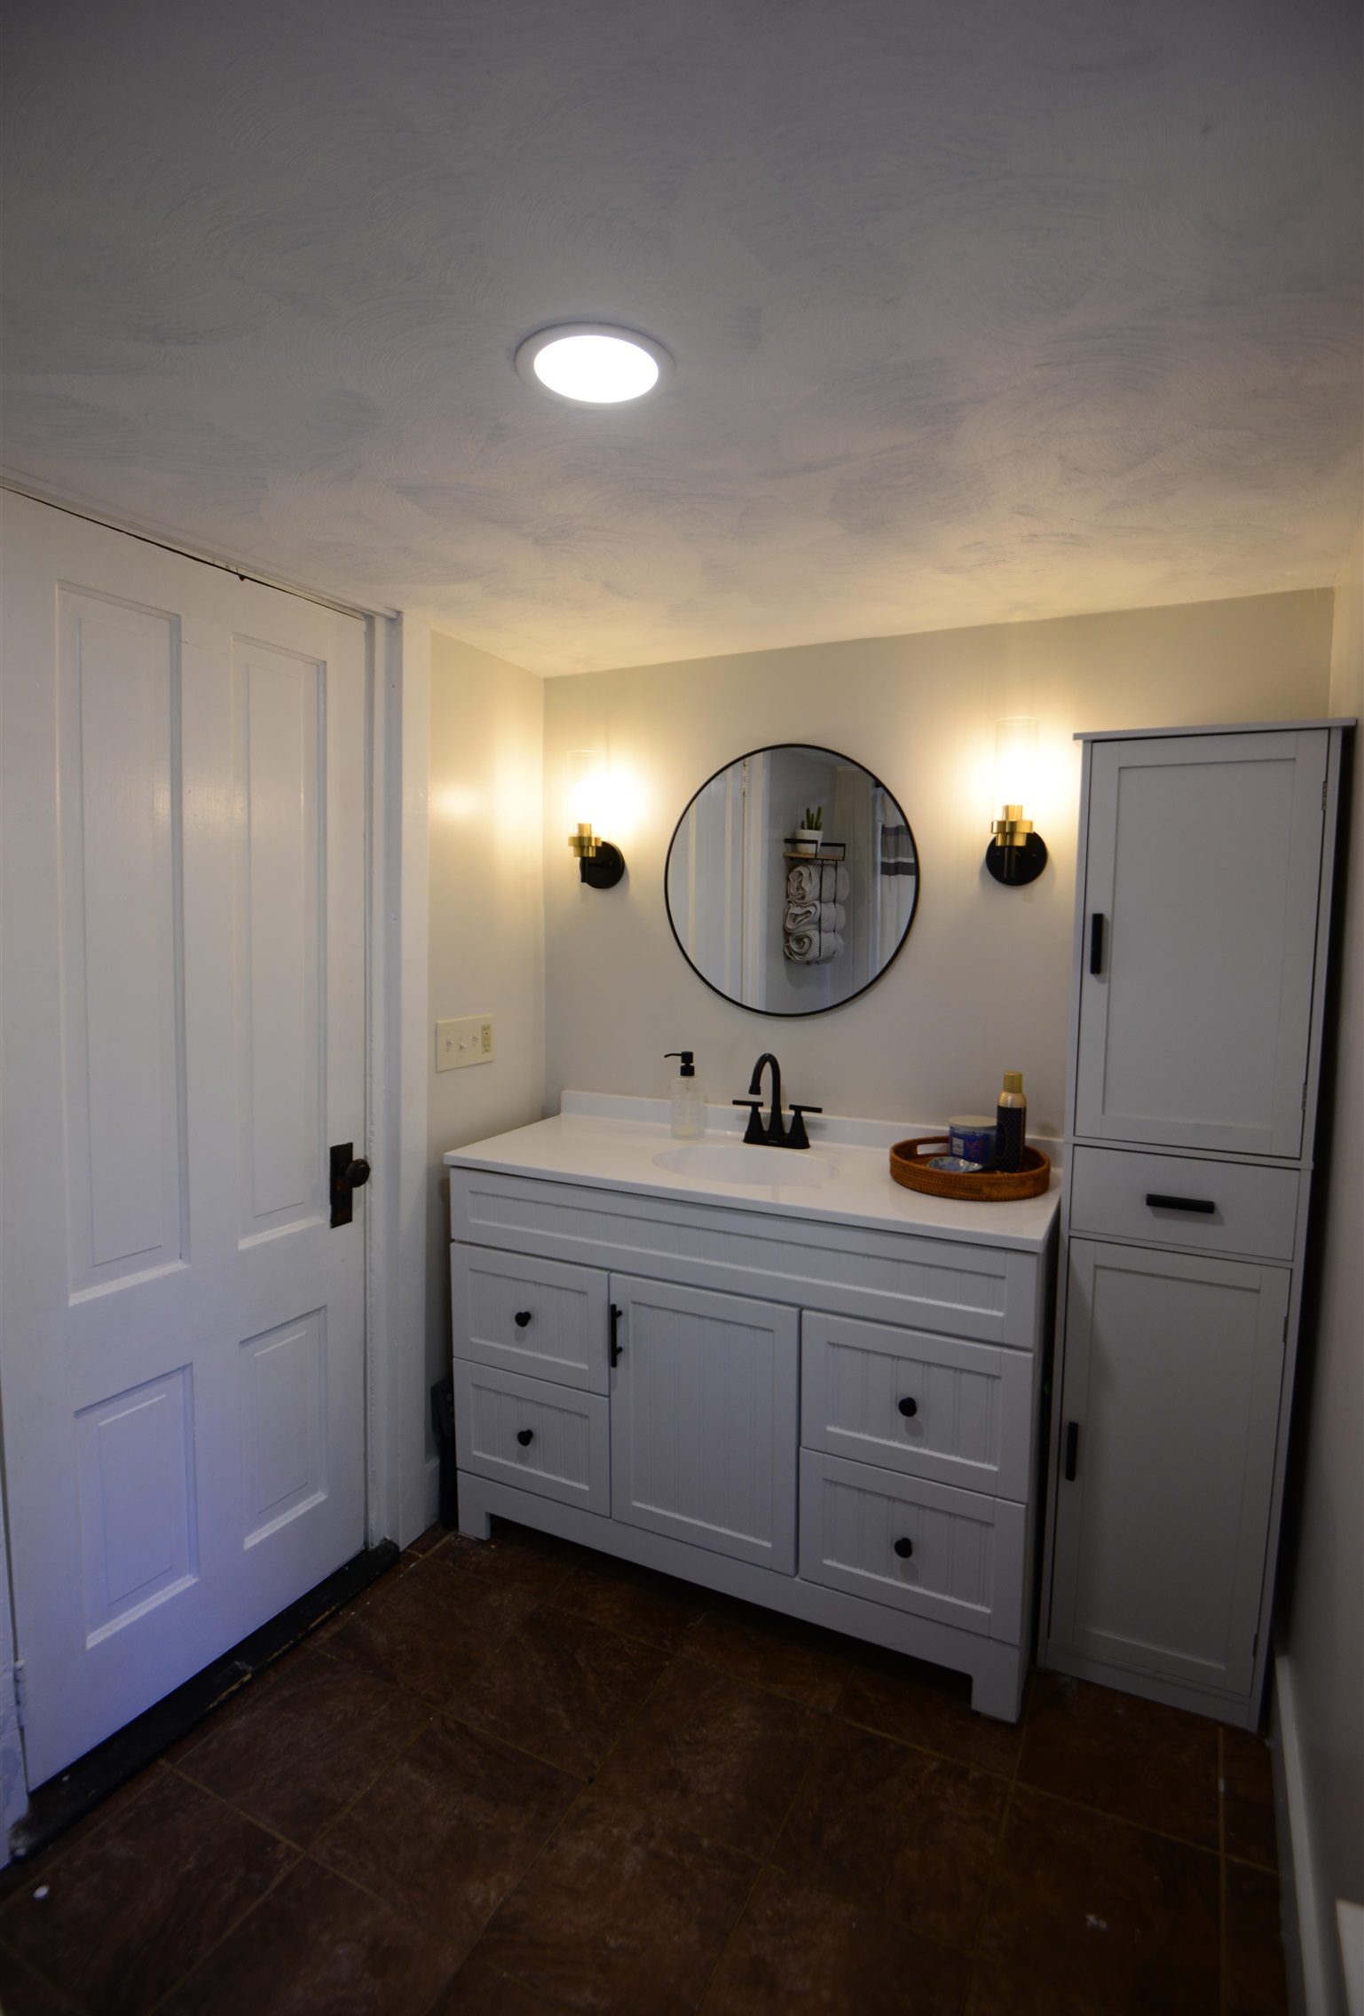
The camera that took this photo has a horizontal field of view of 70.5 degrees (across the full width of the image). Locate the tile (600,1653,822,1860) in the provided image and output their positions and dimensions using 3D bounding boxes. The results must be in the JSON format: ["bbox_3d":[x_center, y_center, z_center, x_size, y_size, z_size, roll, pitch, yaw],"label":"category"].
[{"bbox_3d":[0.060,1.242,1.617,0.296,0.010,0.296,3,5,26],"label":"tile"}]

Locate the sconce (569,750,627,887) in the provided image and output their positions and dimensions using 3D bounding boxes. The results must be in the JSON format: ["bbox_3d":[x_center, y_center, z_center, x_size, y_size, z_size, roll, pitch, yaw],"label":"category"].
[{"bbox_3d":[-0.226,-0.468,2.407,0.124,0.330,0.155,3,5,24],"label":"sconce"}]

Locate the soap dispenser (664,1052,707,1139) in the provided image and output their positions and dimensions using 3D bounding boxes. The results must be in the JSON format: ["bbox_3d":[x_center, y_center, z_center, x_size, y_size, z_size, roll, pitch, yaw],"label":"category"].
[{"bbox_3d":[0.009,0.209,2.334,0.094,0.205,0.078,1,6,4],"label":"soap dispenser"}]

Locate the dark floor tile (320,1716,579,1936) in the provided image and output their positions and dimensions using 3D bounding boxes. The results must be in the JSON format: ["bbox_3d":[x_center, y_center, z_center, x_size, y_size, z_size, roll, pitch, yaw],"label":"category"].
[{"bbox_3d":[-0.354,1.280,1.522,0.305,0.012,0.303,3,6,26],"label":"dark floor tile"}]

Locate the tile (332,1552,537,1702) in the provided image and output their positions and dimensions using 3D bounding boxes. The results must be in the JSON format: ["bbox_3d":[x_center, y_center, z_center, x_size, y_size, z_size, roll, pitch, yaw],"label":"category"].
[{"bbox_3d":[-0.499,1.239,1.926,0.305,0.012,0.303,3,6,26],"label":"tile"}]

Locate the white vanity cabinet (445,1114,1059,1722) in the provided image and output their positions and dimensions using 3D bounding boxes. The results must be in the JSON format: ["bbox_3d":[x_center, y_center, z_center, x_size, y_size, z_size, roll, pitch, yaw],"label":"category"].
[{"bbox_3d":[0.141,0.768,2.118,1.223,0.863,0.530,3,5,24],"label":"white vanity cabinet"}]

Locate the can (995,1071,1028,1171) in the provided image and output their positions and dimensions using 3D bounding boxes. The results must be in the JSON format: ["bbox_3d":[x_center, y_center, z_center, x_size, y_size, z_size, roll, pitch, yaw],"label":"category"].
[{"bbox_3d":[0.688,0.235,2.015,0.057,0.205,0.057,3,6,25],"label":"can"}]

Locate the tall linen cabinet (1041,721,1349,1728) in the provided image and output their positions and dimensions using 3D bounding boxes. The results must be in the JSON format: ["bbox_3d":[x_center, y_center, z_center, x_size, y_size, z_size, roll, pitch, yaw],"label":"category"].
[{"bbox_3d":[0.920,0.388,1.820,0.400,1.734,0.320,3,6,23],"label":"tall linen cabinet"}]

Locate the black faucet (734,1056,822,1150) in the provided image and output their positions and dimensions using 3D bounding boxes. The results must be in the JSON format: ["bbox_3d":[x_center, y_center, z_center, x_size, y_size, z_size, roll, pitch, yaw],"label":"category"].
[{"bbox_3d":[0.195,0.219,2.184,0.218,0.207,0.182,3,5,24],"label":"black faucet"}]

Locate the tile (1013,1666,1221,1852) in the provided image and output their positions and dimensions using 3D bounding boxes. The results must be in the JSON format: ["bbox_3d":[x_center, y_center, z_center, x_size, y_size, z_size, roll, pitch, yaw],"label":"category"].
[{"bbox_3d":[0.742,1.278,1.666,0.305,0.012,0.300,3,6,26],"label":"tile"}]

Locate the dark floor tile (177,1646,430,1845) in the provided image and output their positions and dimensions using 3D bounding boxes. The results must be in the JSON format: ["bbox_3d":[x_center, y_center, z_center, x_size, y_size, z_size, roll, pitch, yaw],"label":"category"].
[{"bbox_3d":[-0.629,1.227,1.621,0.296,0.010,0.296,3,5,26],"label":"dark floor tile"}]

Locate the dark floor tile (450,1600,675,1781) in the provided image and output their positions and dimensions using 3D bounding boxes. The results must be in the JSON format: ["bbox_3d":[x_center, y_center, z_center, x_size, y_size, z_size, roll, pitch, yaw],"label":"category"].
[{"bbox_3d":[-0.217,1.226,1.748,0.296,0.010,0.296,3,5,26],"label":"dark floor tile"}]

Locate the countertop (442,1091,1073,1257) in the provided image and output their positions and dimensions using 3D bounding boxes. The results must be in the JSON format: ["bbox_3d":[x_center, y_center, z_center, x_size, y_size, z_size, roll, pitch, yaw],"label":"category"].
[{"bbox_3d":[0.144,0.318,2.093,1.244,0.084,0.496,3,6,25],"label":"countertop"}]

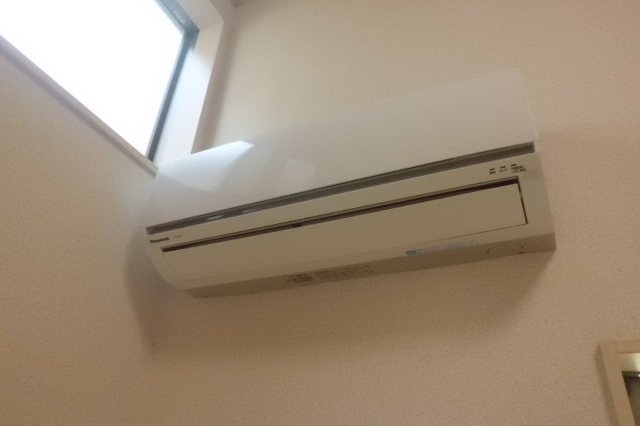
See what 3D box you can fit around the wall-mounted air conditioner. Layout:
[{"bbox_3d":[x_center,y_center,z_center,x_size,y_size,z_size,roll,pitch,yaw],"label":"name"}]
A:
[{"bbox_3d":[0.022,-0.037,1.004,0.800,0.283,0.222,-11,-35,23],"label":"wall-mounted air conditioner"}]

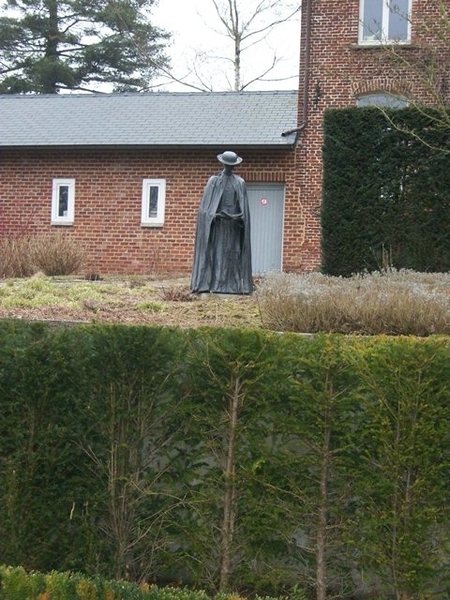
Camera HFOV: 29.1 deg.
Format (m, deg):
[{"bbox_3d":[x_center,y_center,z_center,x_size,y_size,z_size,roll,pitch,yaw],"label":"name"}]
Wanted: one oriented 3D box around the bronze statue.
[{"bbox_3d":[-0.046,-1.086,12.150,0.830,2.000,0.650,2,-1,-15],"label":"bronze statue"}]

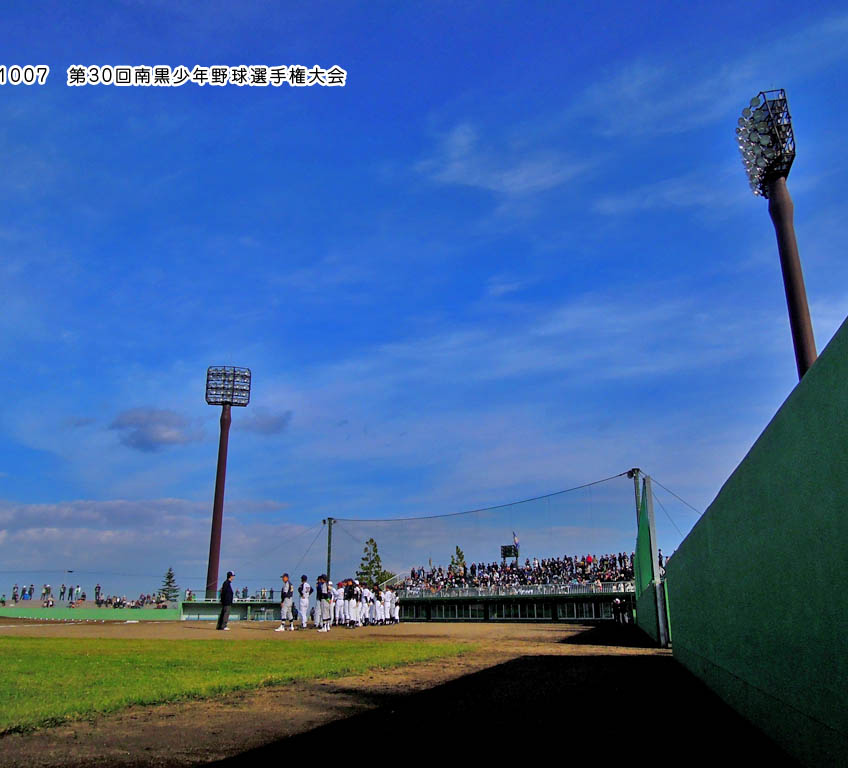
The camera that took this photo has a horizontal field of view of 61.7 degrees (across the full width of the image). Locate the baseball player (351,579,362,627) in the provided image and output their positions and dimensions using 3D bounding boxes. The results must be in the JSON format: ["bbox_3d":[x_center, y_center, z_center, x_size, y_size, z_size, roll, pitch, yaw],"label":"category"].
[{"bbox_3d":[-2.479,8.119,26.276,0.400,1.634,0.480,-13,-22,35],"label":"baseball player"}]

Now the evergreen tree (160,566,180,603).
[{"bbox_3d":[-36.094,29.270,100.882,2.900,6.200,2.900,0,-18,0],"label":"evergreen tree"}]

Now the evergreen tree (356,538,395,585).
[{"bbox_3d":[-6.643,25.362,94.785,5.000,9.300,5.000,0,-18,0],"label":"evergreen tree"}]

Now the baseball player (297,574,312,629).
[{"bbox_3d":[-3.943,7.178,23.427,0.560,1.681,0.400,13,-22,-35],"label":"baseball player"}]

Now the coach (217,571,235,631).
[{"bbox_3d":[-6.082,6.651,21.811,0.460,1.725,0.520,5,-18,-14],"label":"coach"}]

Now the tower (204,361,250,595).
[{"bbox_3d":[-24.782,11.769,86.546,5.600,29.300,2.300,3,-18,-8],"label":"tower"}]

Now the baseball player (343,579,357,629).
[{"bbox_3d":[-2.556,7.537,24.362,0.420,1.600,0.480,-7,-19,20],"label":"baseball player"}]

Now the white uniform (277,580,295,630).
[{"bbox_3d":[-3.947,6.320,20.237,0.460,1.415,0.480,-2,-18,7],"label":"white uniform"}]

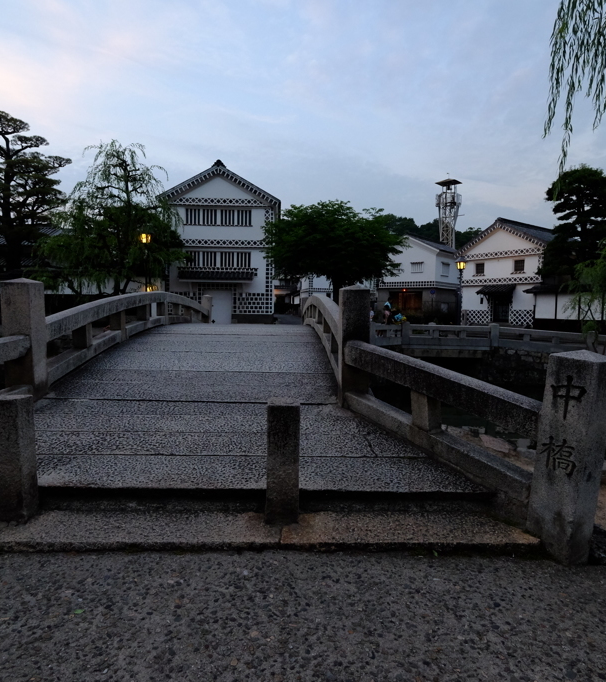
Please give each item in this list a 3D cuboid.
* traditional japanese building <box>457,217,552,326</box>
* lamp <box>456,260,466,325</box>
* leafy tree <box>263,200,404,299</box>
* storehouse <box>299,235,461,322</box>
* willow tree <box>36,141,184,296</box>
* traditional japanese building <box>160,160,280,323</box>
[{"bbox_3d":[16.968,-4.626,30.454,10.500,7.110,6.300,-2,5,-33],"label":"traditional japanese building"},{"bbox_3d":[7.495,-2.180,20.384,0.550,3.580,0.550,2,5,20],"label":"lamp"},{"bbox_3d":[1.375,-3.238,18.802,6.000,5.780,5.600,1,5,4],"label":"leafy tree"},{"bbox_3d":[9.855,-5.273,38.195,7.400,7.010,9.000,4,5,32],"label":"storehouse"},{"bbox_3d":[-8.825,-4.833,19.690,6.300,8.560,5.800,-1,5,-24],"label":"willow tree"},{"bbox_3d":[-4.861,-5.793,28.889,7.000,9.130,10.500,1,5,-3],"label":"traditional japanese building"}]

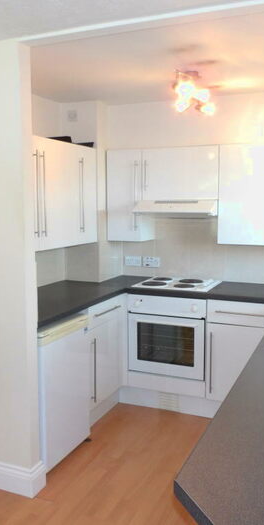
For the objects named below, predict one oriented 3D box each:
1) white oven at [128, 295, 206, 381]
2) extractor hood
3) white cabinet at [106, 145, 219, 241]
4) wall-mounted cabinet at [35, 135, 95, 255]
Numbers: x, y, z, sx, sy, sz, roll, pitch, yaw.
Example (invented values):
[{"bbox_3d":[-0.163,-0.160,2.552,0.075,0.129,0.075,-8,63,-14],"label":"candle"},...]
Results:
[{"bbox_3d":[0.354,0.512,3.776,0.599,0.585,0.553,3,7,23],"label":"white oven"},{"bbox_3d":[0.381,-0.413,3.731,0.601,0.132,0.521,3,7,23],"label":"extractor hood"},{"bbox_3d":[0.281,-0.526,3.869,0.904,0.717,0.323,3,7,23],"label":"white cabinet"},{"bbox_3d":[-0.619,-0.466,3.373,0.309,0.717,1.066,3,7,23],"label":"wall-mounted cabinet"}]

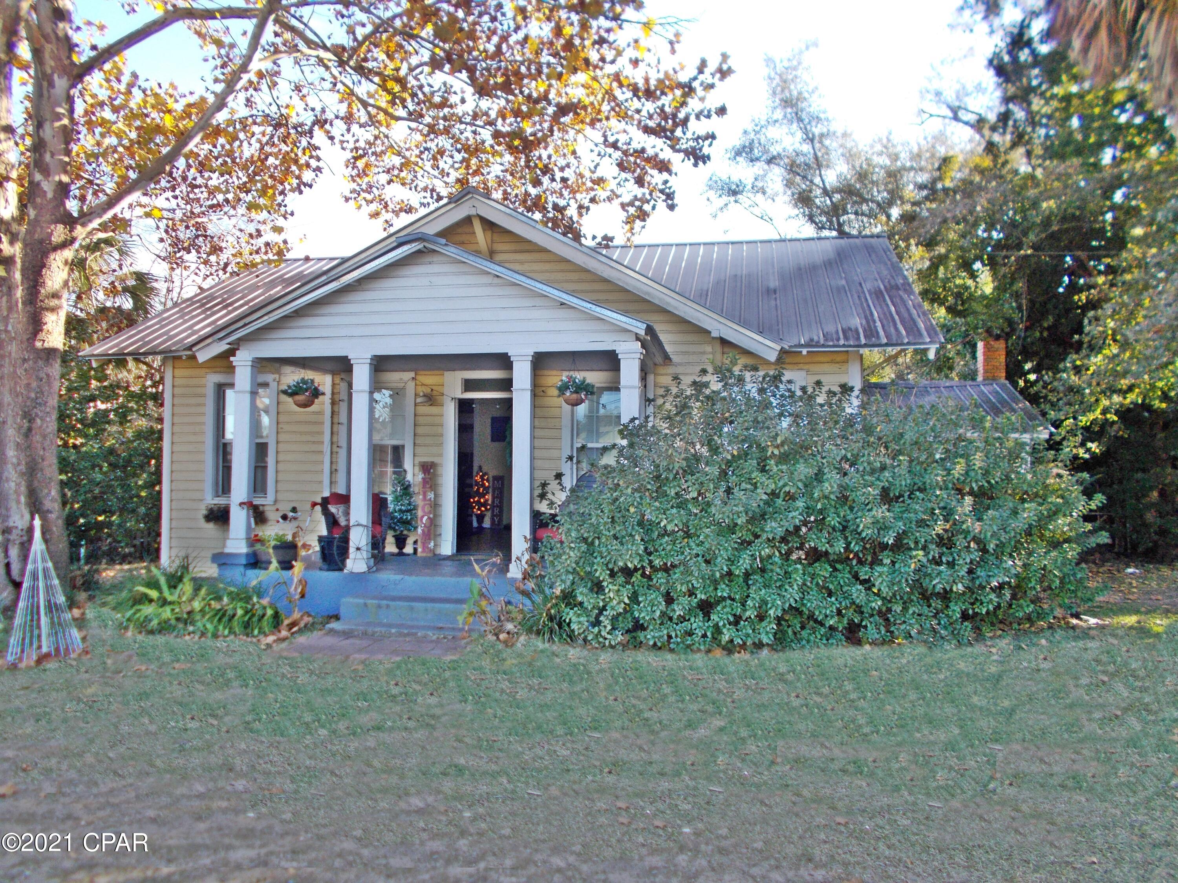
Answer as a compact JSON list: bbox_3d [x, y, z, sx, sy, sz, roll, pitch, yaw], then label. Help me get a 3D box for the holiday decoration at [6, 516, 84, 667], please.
[{"bbox_3d":[-4.809,1.259,7.812,0.670,1.200,0.670,1,-1,0],"label":"holiday decoration"}]

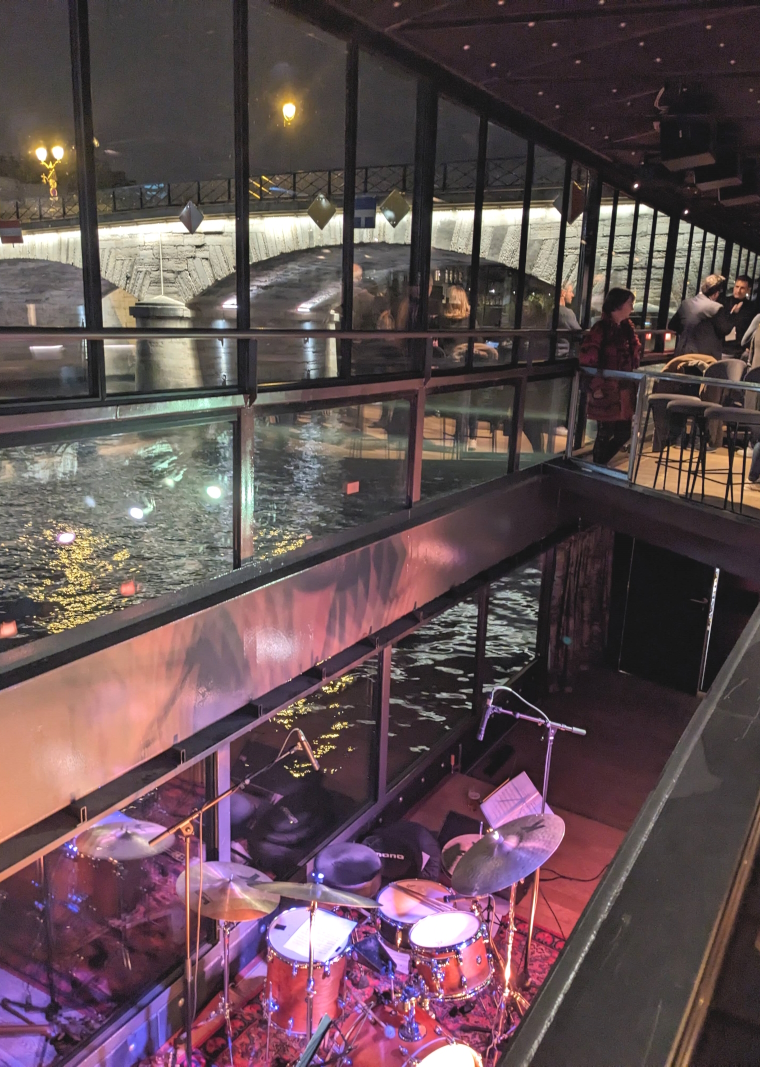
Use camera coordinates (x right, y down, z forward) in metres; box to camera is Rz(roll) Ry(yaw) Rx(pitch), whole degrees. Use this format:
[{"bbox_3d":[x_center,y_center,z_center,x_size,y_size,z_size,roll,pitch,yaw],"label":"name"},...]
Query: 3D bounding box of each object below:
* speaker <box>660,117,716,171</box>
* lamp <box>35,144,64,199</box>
[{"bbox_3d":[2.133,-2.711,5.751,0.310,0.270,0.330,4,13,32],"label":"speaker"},{"bbox_3d":[-16.558,-17.546,42.016,1.450,3.811,0.500,11,17,28],"label":"lamp"}]

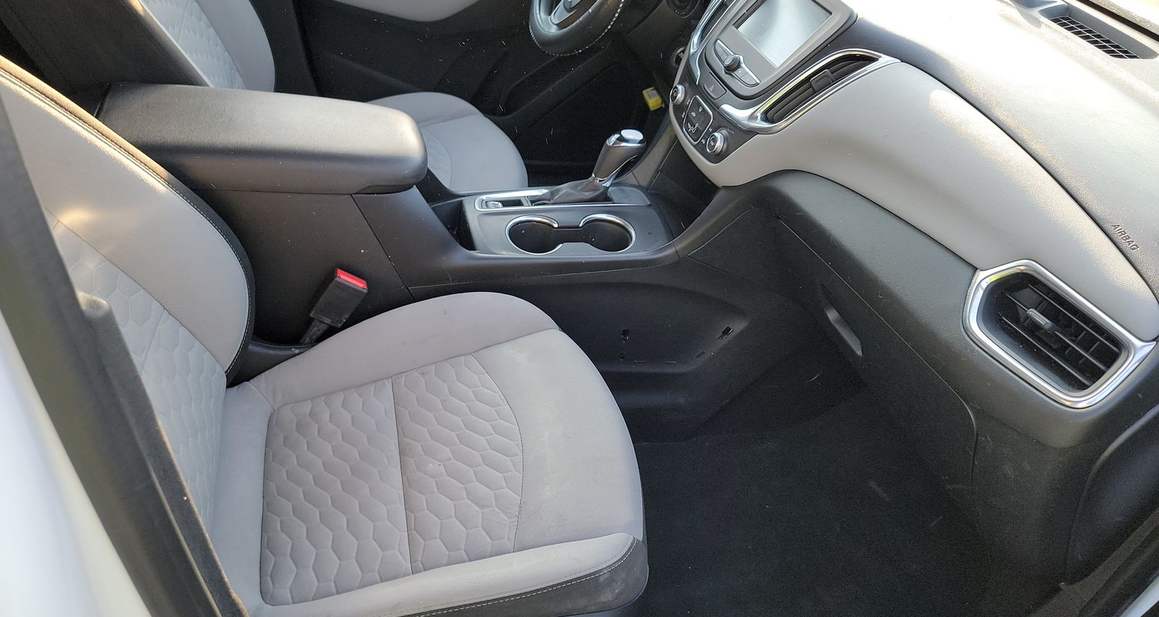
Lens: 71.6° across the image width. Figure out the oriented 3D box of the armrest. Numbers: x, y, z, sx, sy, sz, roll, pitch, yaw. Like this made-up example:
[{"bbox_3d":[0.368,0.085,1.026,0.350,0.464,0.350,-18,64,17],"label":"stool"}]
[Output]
[{"bbox_3d":[-0.402,-0.220,1.041,0.395,0.058,0.197,-2,39,-16],"label":"armrest"}]

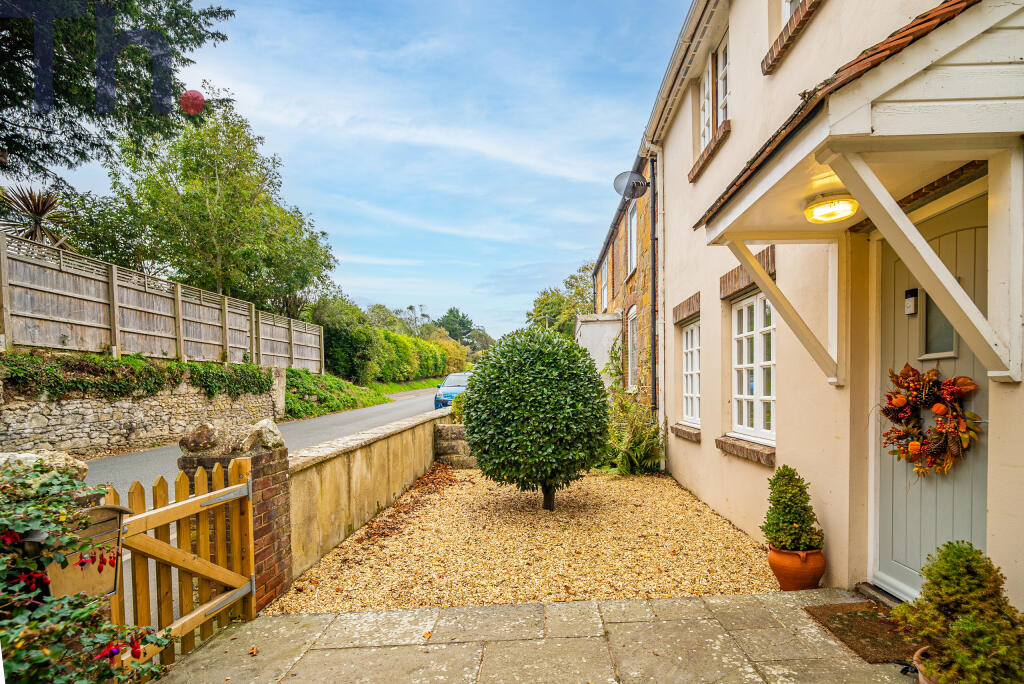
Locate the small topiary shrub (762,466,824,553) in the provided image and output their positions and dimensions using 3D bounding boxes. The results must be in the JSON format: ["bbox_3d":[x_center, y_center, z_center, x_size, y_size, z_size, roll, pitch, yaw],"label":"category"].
[{"bbox_3d":[1.854,1.087,3.009,0.370,0.550,0.370,0,-3,5],"label":"small topiary shrub"}]

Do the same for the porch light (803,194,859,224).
[{"bbox_3d":[1.686,-0.701,2.410,0.255,0.100,0.255,0,-3,5],"label":"porch light"}]

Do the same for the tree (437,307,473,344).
[{"bbox_3d":[-7.199,1.064,57.000,5.200,12.000,5.200,0,-3,-5],"label":"tree"}]

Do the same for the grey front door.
[{"bbox_3d":[2.238,0.359,2.420,0.070,2.060,0.800,0,-3,5],"label":"grey front door"}]

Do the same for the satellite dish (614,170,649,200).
[{"bbox_3d":[1.929,-2.534,7.350,0.520,0.470,0.280,1,-3,-12],"label":"satellite dish"}]

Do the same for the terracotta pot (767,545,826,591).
[{"bbox_3d":[1.880,1.490,3.009,0.340,0.260,0.340,0,-3,0],"label":"terracotta pot"}]

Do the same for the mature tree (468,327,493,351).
[{"bbox_3d":[-4.017,2.519,62.000,5.000,9.500,5.000,0,-3,-5],"label":"mature tree"}]

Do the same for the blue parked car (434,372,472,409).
[{"bbox_3d":[-1.662,1.923,17.000,1.720,1.500,3.900,0,-3,6],"label":"blue parked car"}]

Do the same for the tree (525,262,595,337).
[{"bbox_3d":[4.348,-0.853,37.000,7.200,11.500,7.000,0,-3,-5],"label":"tree"}]

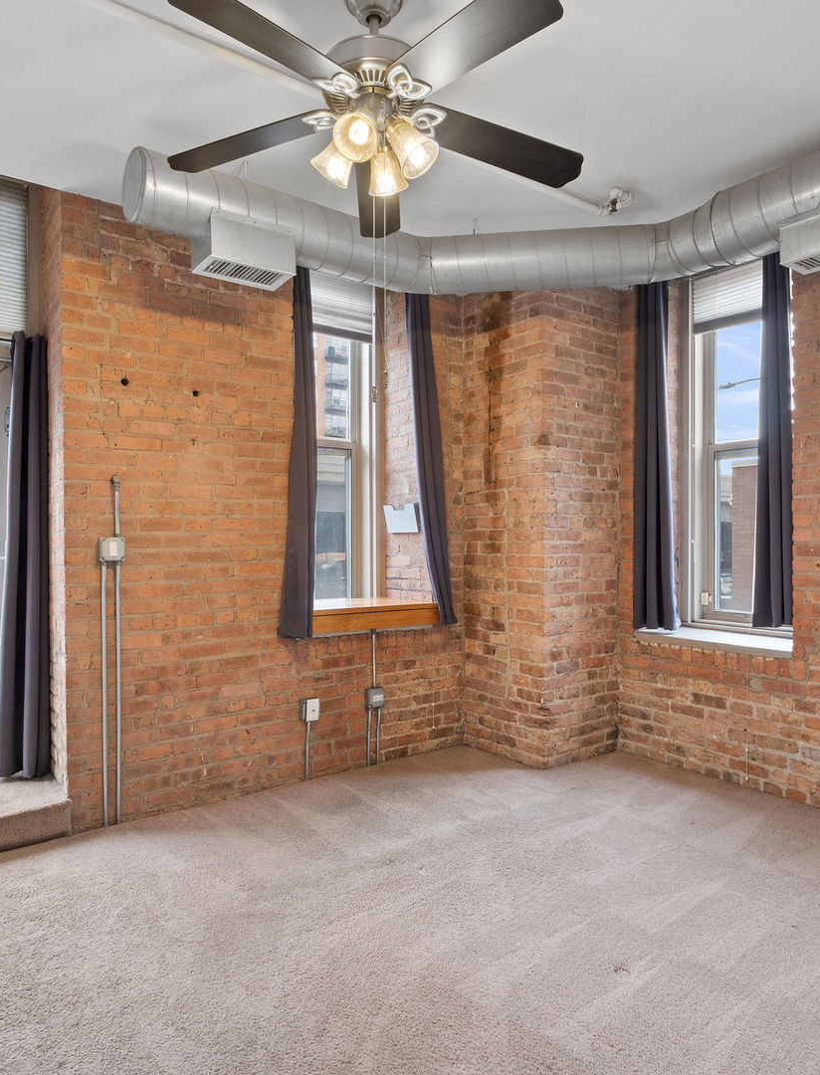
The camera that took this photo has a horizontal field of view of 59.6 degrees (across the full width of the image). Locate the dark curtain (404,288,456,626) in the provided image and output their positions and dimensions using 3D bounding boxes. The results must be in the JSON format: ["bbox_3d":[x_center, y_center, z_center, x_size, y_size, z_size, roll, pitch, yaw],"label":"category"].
[{"bbox_3d":[0.135,-0.486,4.337,0.290,2.030,0.140,0,0,-36],"label":"dark curtain"}]

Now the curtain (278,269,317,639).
[{"bbox_3d":[-0.588,-0.468,3.799,0.230,1.985,0.140,0,0,-36],"label":"curtain"}]

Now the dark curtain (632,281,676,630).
[{"bbox_3d":[1.430,-0.495,4.146,0.130,2.050,0.260,0,0,-37],"label":"dark curtain"}]

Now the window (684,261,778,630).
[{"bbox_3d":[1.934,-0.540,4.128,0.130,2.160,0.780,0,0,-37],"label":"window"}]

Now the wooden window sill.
[{"bbox_3d":[-0.330,0.464,4.250,0.940,0.117,0.500,0,0,-36],"label":"wooden window sill"}]

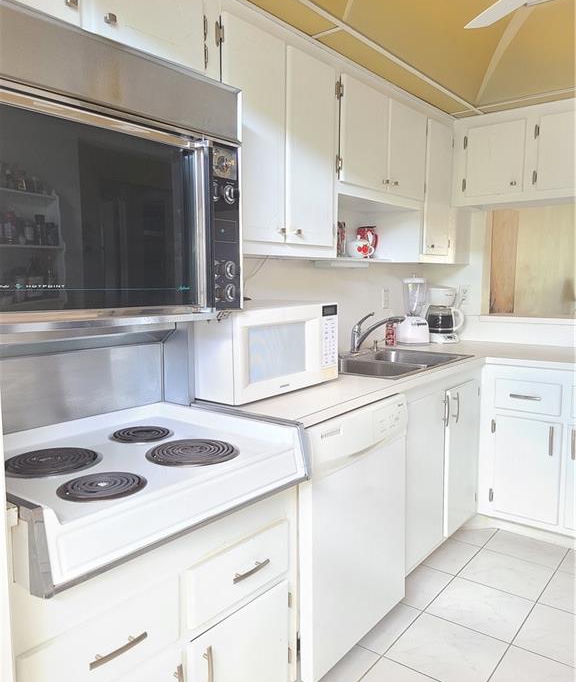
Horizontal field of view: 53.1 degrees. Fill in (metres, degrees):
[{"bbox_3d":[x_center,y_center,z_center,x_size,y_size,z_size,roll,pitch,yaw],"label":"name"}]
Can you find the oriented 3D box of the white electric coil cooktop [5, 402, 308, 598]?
[{"bbox_3d":[-0.382,0.309,1.400,0.532,0.156,0.773,5,8,37],"label":"white electric coil cooktop"}]

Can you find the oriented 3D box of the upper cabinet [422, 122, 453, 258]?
[{"bbox_3d":[0.677,-0.807,3.141,0.310,0.676,0.320,5,8,37],"label":"upper cabinet"}]

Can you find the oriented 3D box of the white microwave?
[{"bbox_3d":[-0.134,0.016,2.108,0.390,0.290,0.590,5,8,37],"label":"white microwave"}]

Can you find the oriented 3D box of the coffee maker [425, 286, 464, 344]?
[{"bbox_3d":[0.888,-0.157,3.455,0.190,0.330,0.230,-4,7,-33],"label":"coffee maker"}]

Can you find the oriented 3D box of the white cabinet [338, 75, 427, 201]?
[{"bbox_3d":[0.328,-0.885,2.675,0.310,0.412,0.805,5,8,37],"label":"white cabinet"}]

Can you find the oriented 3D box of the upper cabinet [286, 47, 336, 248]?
[{"bbox_3d":[-0.037,-0.680,2.152,0.310,0.658,0.305,5,8,37],"label":"upper cabinet"}]

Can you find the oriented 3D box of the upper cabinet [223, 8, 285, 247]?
[{"bbox_3d":[-0.225,-0.675,1.972,0.310,0.671,0.313,5,8,37],"label":"upper cabinet"}]

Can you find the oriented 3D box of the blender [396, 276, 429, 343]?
[{"bbox_3d":[0.717,-0.180,3.344,0.180,0.390,0.190,-2,7,-20],"label":"blender"}]

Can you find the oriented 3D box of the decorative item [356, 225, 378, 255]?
[{"bbox_3d":[0.387,-0.476,2.805,0.115,0.155,0.090,0,6,0],"label":"decorative item"}]

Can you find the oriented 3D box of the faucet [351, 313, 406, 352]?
[{"bbox_3d":[0.435,-0.034,2.792,0.290,0.210,0.070,5,8,37],"label":"faucet"}]

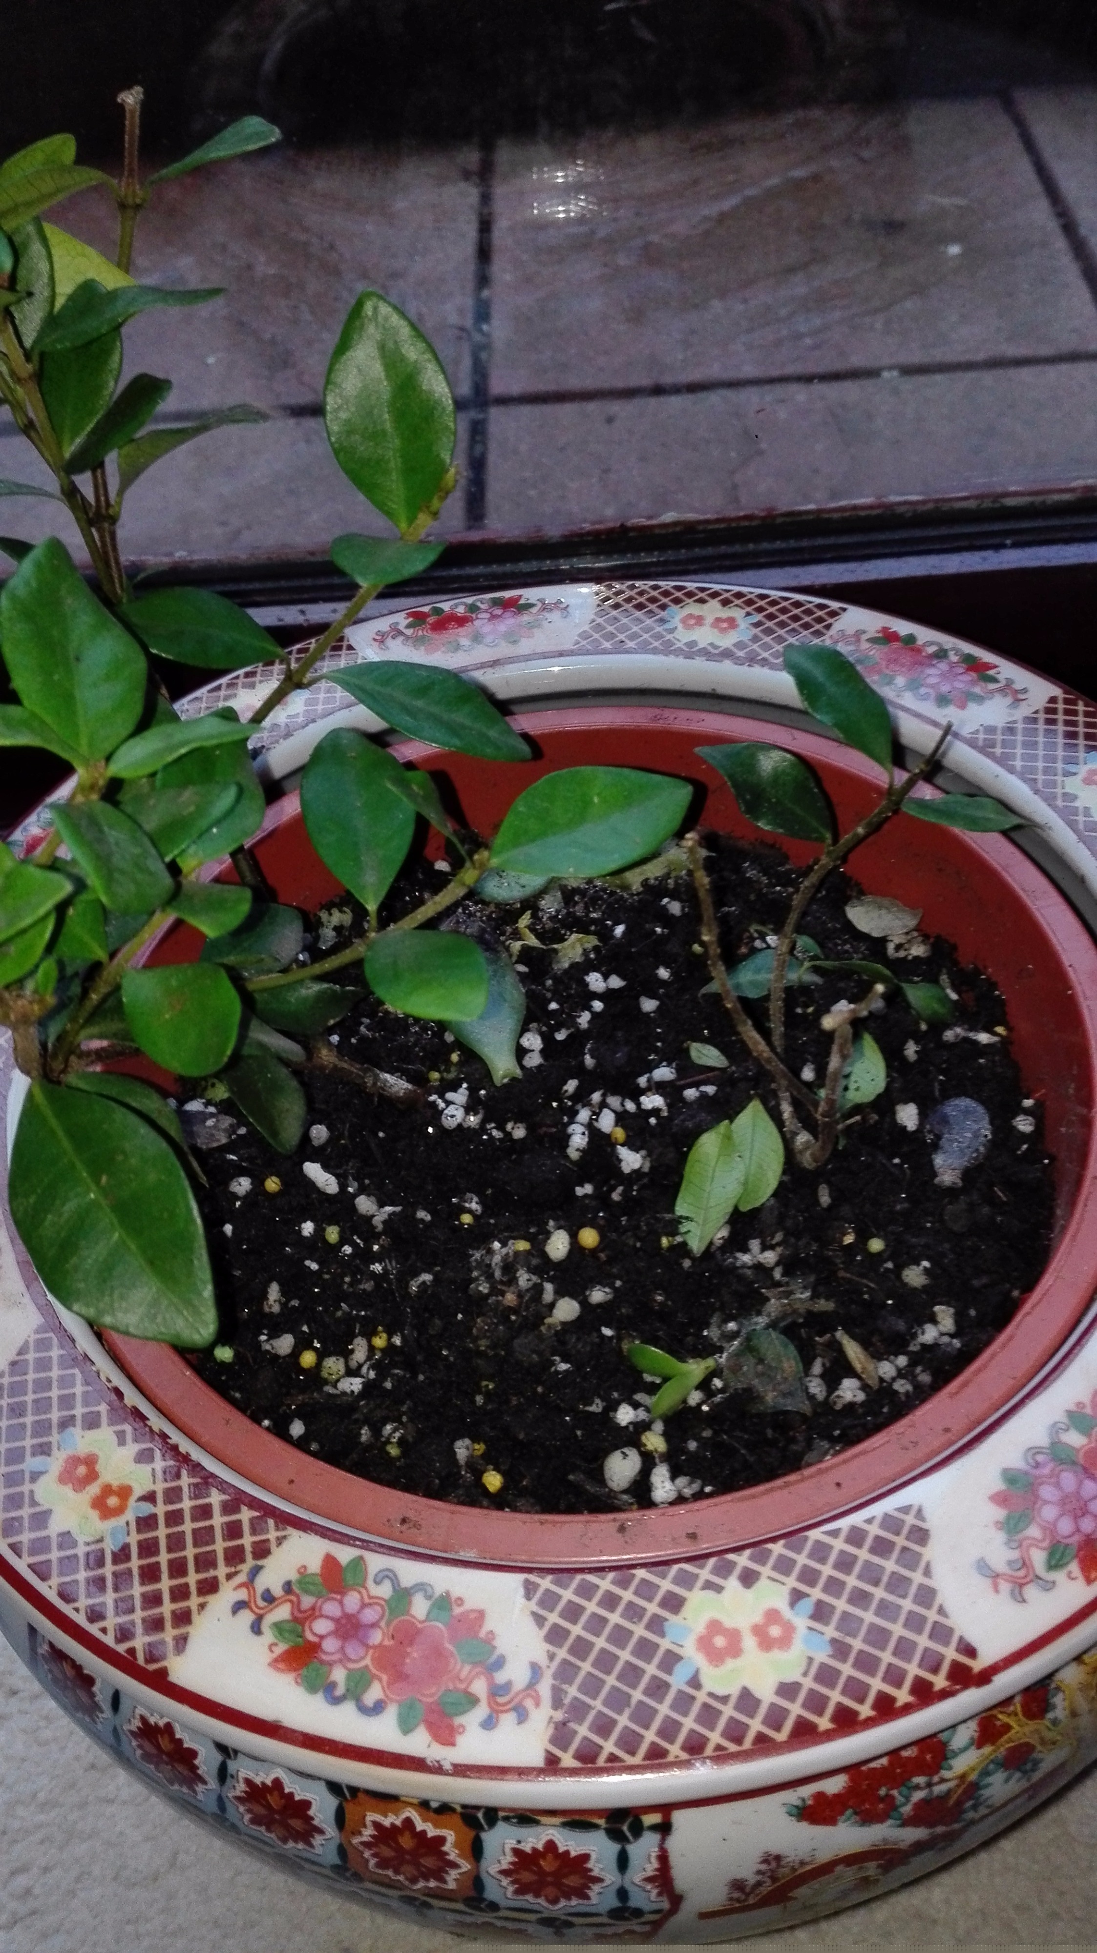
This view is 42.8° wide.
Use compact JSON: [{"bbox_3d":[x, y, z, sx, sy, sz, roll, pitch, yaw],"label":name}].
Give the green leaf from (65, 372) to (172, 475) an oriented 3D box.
[{"bbox_3d":[-0.080,-0.102,0.260,0.029,0.007,0.013,-27,55,25],"label":"green leaf"}]

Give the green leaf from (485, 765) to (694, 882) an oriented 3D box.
[{"bbox_3d":[0.009,-0.034,0.312,0.049,0.008,0.025,-23,51,-5],"label":"green leaf"}]

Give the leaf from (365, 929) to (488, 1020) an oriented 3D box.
[{"bbox_3d":[-0.026,0.000,0.303,0.031,0.010,0.021,21,49,17],"label":"leaf"}]

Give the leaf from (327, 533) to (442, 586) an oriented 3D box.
[{"bbox_3d":[-0.034,-0.088,0.297,0.025,0.008,0.020,-2,57,3],"label":"leaf"}]

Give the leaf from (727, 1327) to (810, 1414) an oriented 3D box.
[{"bbox_3d":[0.044,0.079,0.280,0.015,0.005,0.019,-26,52,-16],"label":"leaf"}]

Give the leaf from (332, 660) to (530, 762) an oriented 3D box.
[{"bbox_3d":[-0.027,-0.060,0.321,0.052,0.007,0.021,24,55,11],"label":"leaf"}]

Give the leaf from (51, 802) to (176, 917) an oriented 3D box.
[{"bbox_3d":[-0.076,-0.021,0.245,0.016,0.008,0.023,-37,86,-15],"label":"leaf"}]

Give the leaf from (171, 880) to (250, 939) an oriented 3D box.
[{"bbox_3d":[-0.073,-0.015,0.305,0.020,0.008,0.016,9,37,6],"label":"leaf"}]

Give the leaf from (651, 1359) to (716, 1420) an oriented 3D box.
[{"bbox_3d":[0.024,0.074,0.251,0.006,0.004,0.015,25,59,23],"label":"leaf"}]

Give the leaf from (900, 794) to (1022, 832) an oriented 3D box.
[{"bbox_3d":[0.092,-0.035,0.309,0.030,0.006,0.013,7,48,-13],"label":"leaf"}]

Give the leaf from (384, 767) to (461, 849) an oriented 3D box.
[{"bbox_3d":[-0.024,-0.033,0.272,0.011,0.007,0.023,-38,90,-27],"label":"leaf"}]

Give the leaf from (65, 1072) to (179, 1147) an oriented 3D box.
[{"bbox_3d":[-0.075,0.027,0.252,0.031,0.007,0.017,33,66,9],"label":"leaf"}]

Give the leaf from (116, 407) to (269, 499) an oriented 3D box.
[{"bbox_3d":[-0.098,-0.145,0.385,0.048,0.011,0.017,-29,10,-6],"label":"leaf"}]

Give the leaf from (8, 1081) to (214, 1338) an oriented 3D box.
[{"bbox_3d":[-0.081,0.043,0.260,0.031,0.009,0.063,-33,69,-21],"label":"leaf"}]

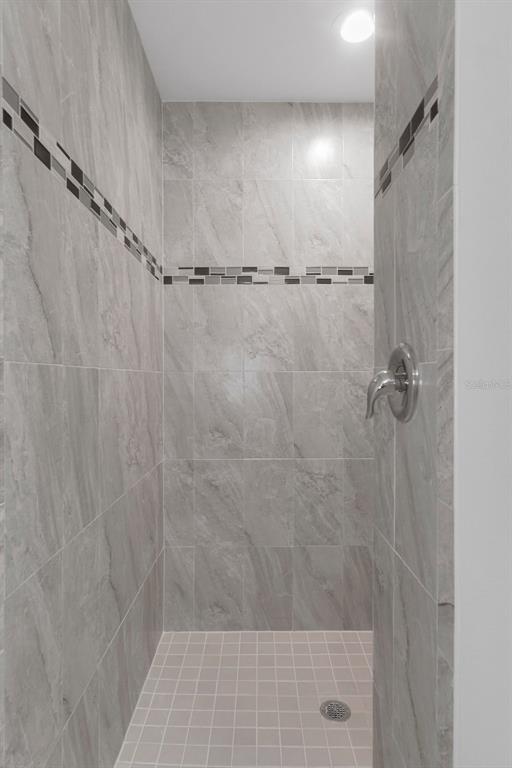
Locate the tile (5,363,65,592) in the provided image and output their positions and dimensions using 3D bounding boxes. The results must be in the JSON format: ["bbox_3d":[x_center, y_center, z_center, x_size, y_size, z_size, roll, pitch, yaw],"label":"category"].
[{"bbox_3d":[-0.444,0.168,0.817,0.010,0.412,0.214,0,1,0],"label":"tile"}]

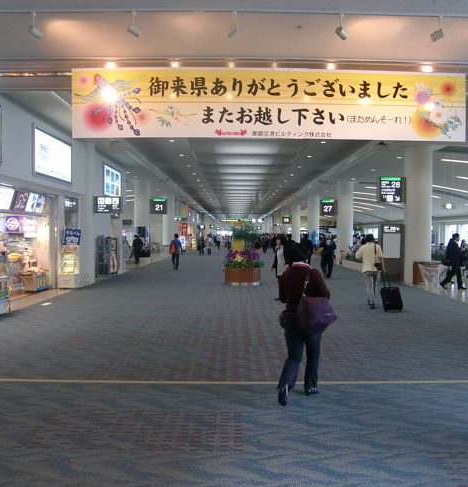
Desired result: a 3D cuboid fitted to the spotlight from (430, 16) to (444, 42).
[{"bbox_3d":[1.735,-1.832,4.500,0.075,0.210,0.125,0,1,-30],"label":"spotlight"}]

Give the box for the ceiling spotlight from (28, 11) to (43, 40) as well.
[{"bbox_3d":[-1.737,-1.912,4.600,0.140,0.250,0.090,0,1,-41],"label":"ceiling spotlight"}]

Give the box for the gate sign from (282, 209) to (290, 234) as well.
[{"bbox_3d":[5.445,-2.414,54.000,0.950,1.000,0.200,0,1,0],"label":"gate sign"}]

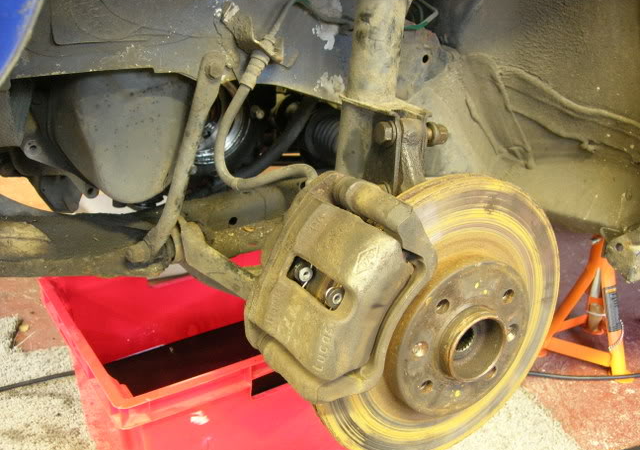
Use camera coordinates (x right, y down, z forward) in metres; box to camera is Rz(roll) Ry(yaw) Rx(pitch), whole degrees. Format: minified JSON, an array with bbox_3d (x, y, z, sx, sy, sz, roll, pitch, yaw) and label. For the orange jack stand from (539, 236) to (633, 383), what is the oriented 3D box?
[{"bbox_3d":[0.560,0.151,1.402,0.196,0.261,0.193,-11,23,-21],"label":"orange jack stand"}]

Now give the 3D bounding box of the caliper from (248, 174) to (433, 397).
[{"bbox_3d":[0.011,0.047,0.551,0.083,0.162,0.118,22,5,-35],"label":"caliper"}]

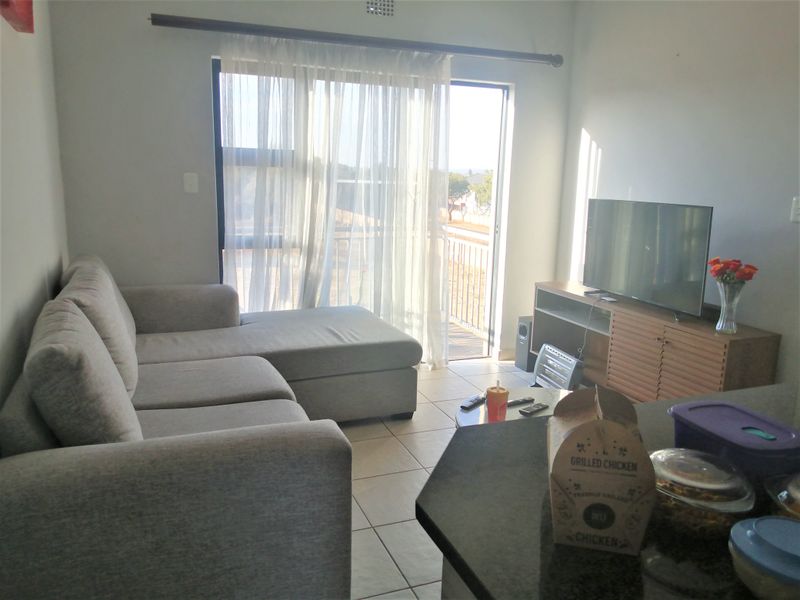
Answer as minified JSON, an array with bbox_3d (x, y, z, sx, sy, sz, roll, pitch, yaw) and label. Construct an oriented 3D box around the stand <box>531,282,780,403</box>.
[{"bbox_3d":[1.447,0.362,3.746,0.360,0.674,1.620,-3,12,-21],"label":"stand"}]

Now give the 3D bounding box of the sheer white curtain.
[{"bbox_3d":[-0.363,-0.524,4.003,1.600,2.200,0.110,-3,12,-21],"label":"sheer white curtain"}]

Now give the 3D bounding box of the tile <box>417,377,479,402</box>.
[{"bbox_3d":[0.329,0.614,4.101,0.400,0.010,0.400,-3,12,-21],"label":"tile"}]

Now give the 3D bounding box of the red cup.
[{"bbox_3d":[0.406,0.447,2.477,0.090,0.160,0.090,1,11,0],"label":"red cup"}]

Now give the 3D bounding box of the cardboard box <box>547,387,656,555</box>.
[{"bbox_3d":[0.289,0.232,0.870,0.134,0.217,0.122,4,12,12],"label":"cardboard box"}]

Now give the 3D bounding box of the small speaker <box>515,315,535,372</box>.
[{"bbox_3d":[1.044,0.332,4.590,0.240,0.385,0.150,-3,12,-21],"label":"small speaker"}]

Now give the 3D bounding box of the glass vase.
[{"bbox_3d":[1.680,0.037,3.027,0.135,0.258,0.135,-3,12,-21],"label":"glass vase"}]

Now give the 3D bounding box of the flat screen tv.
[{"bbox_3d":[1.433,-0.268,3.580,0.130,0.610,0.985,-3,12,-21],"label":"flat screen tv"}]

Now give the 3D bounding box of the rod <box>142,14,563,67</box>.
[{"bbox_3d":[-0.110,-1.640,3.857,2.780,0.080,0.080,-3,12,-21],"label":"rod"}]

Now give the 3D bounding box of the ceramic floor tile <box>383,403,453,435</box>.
[{"bbox_3d":[0.097,0.711,3.591,0.400,0.010,0.400,-3,12,-21],"label":"ceramic floor tile"}]

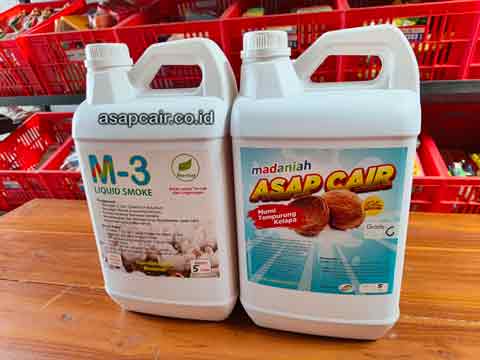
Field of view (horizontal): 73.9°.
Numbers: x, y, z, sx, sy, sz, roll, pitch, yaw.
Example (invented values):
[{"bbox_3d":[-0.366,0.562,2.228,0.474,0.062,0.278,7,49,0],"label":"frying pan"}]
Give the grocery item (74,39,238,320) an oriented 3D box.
[{"bbox_3d":[-0.085,0.004,0.392,0.174,0.315,0.126,1,17,11],"label":"grocery item"}]

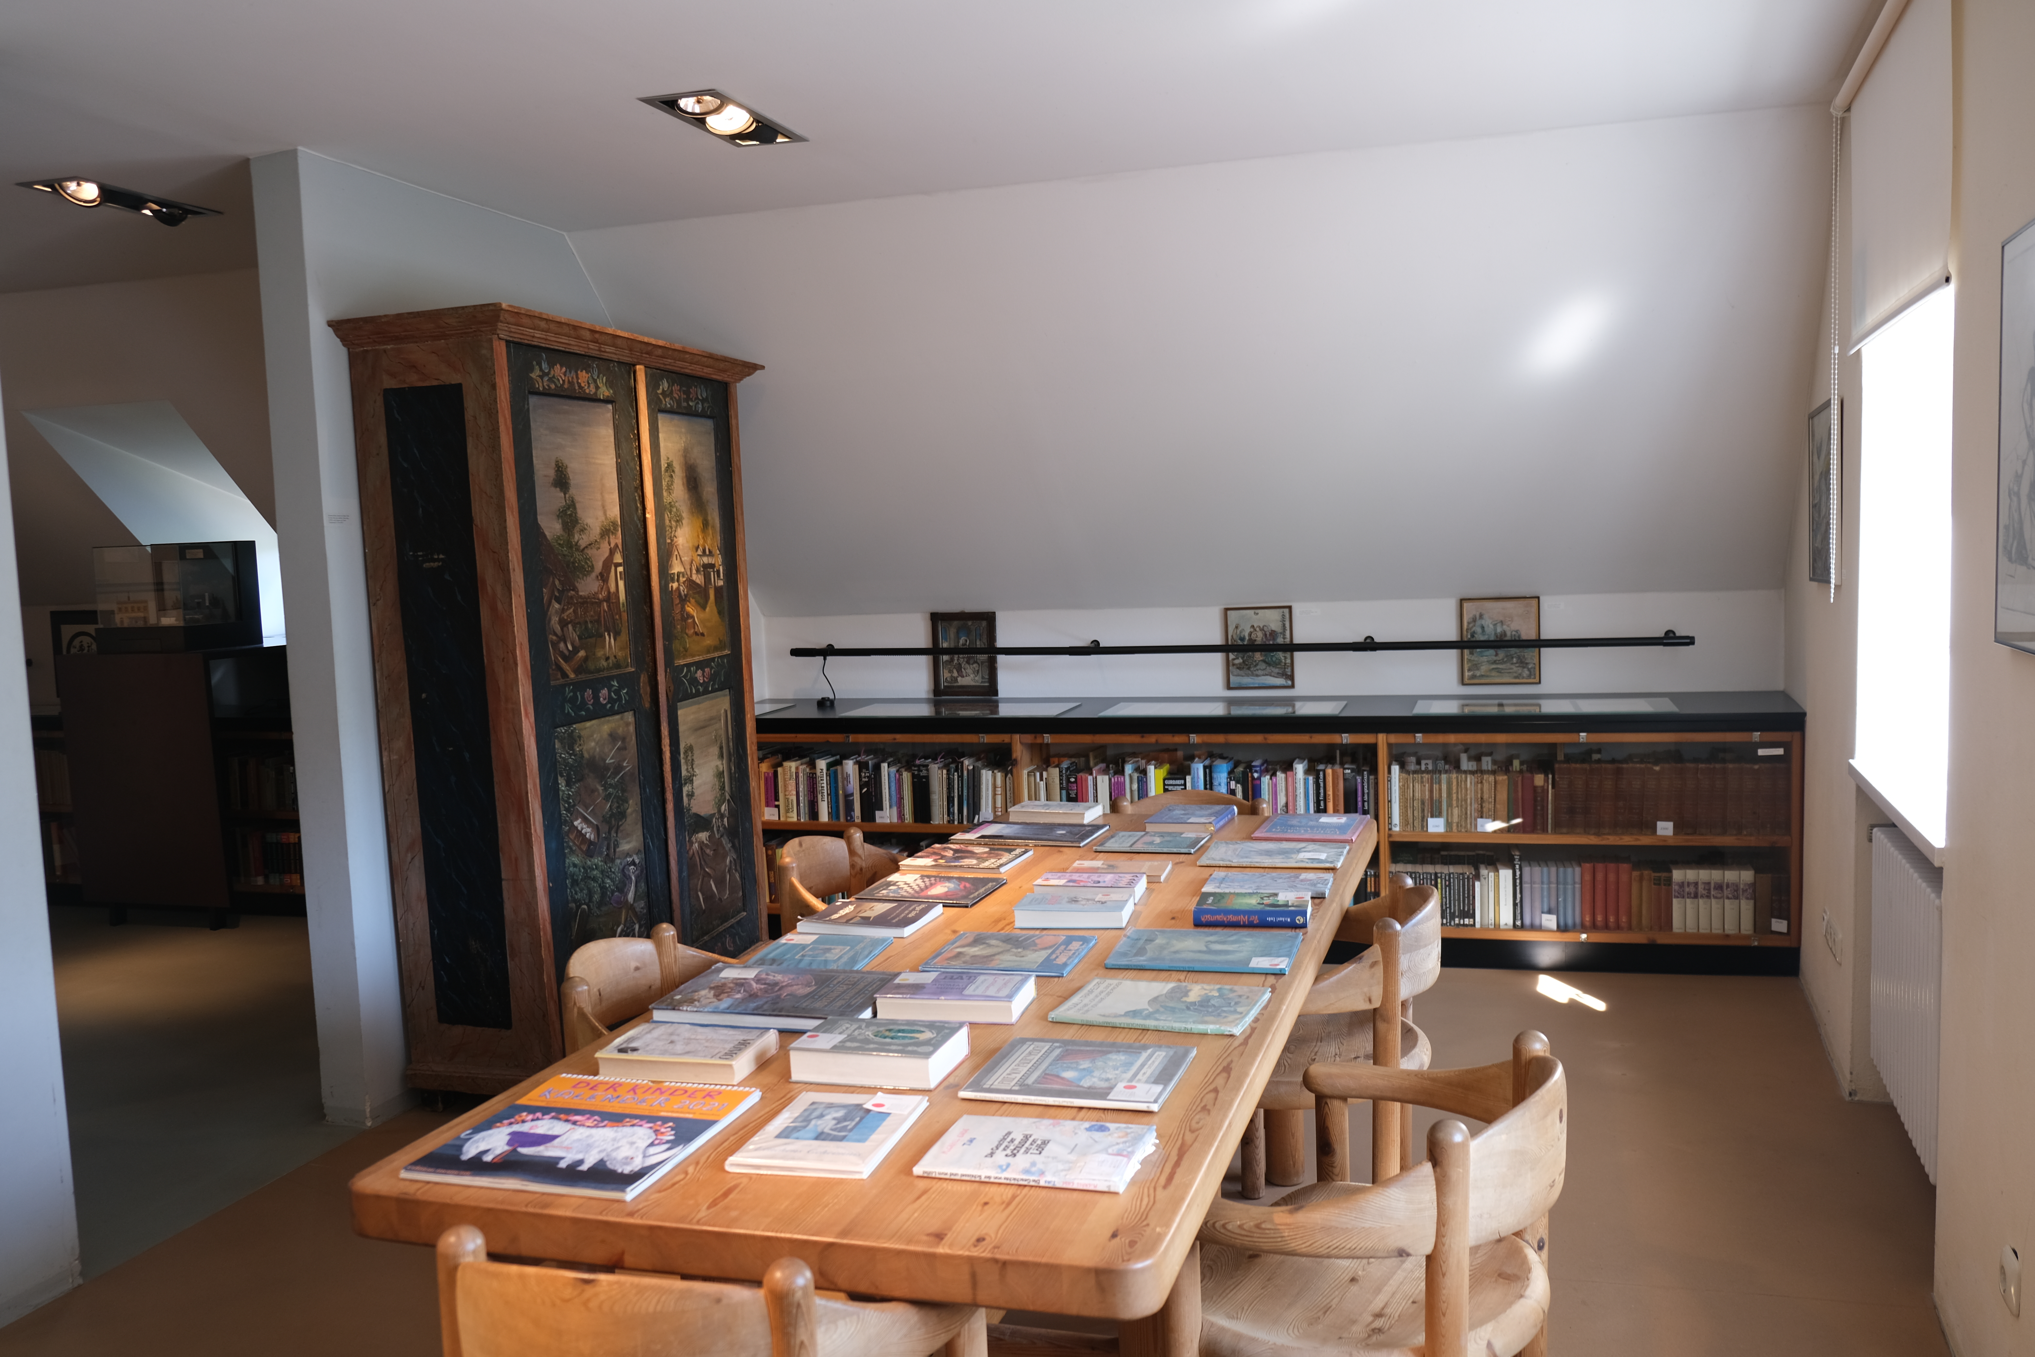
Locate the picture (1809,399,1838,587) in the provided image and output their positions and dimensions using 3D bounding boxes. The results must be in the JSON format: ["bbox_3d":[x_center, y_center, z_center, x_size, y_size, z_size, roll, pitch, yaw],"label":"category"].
[{"bbox_3d":[2.239,-0.514,4.230,0.022,0.492,0.650,0,5,22],"label":"picture"}]

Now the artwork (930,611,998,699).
[{"bbox_3d":[-0.223,-0.098,6.436,0.284,0.356,0.025,-1,5,17],"label":"artwork"}]

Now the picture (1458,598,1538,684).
[{"bbox_3d":[1.835,-0.139,5.800,0.286,0.331,0.020,-1,5,17],"label":"picture"}]

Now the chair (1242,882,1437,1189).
[{"bbox_3d":[0.614,0.802,3.171,0.500,0.750,0.550,-1,5,18],"label":"chair"}]

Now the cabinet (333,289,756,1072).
[{"bbox_3d":[-1.282,0.064,4.674,0.507,2.115,1.475,-1,5,16],"label":"cabinet"}]

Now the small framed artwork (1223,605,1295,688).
[{"bbox_3d":[0.964,-0.118,6.069,0.267,0.327,0.020,-1,5,17],"label":"small framed artwork"}]

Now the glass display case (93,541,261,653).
[{"bbox_3d":[-3.688,-0.351,6.694,0.468,0.452,0.430,-1,5,16],"label":"glass display case"}]

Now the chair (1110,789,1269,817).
[{"bbox_3d":[0.456,0.725,4.201,0.550,0.750,0.500,-1,5,18],"label":"chair"}]

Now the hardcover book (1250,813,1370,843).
[{"bbox_3d":[0.743,0.377,3.839,0.242,0.014,0.300,-1,5,18],"label":"hardcover book"}]

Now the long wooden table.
[{"bbox_3d":[0.079,0.849,2.933,0.993,0.733,2.645,-1,5,18],"label":"long wooden table"}]

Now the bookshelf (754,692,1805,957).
[{"bbox_3d":[0.738,0.529,5.812,3.968,0.860,0.758,-1,5,16],"label":"bookshelf"}]

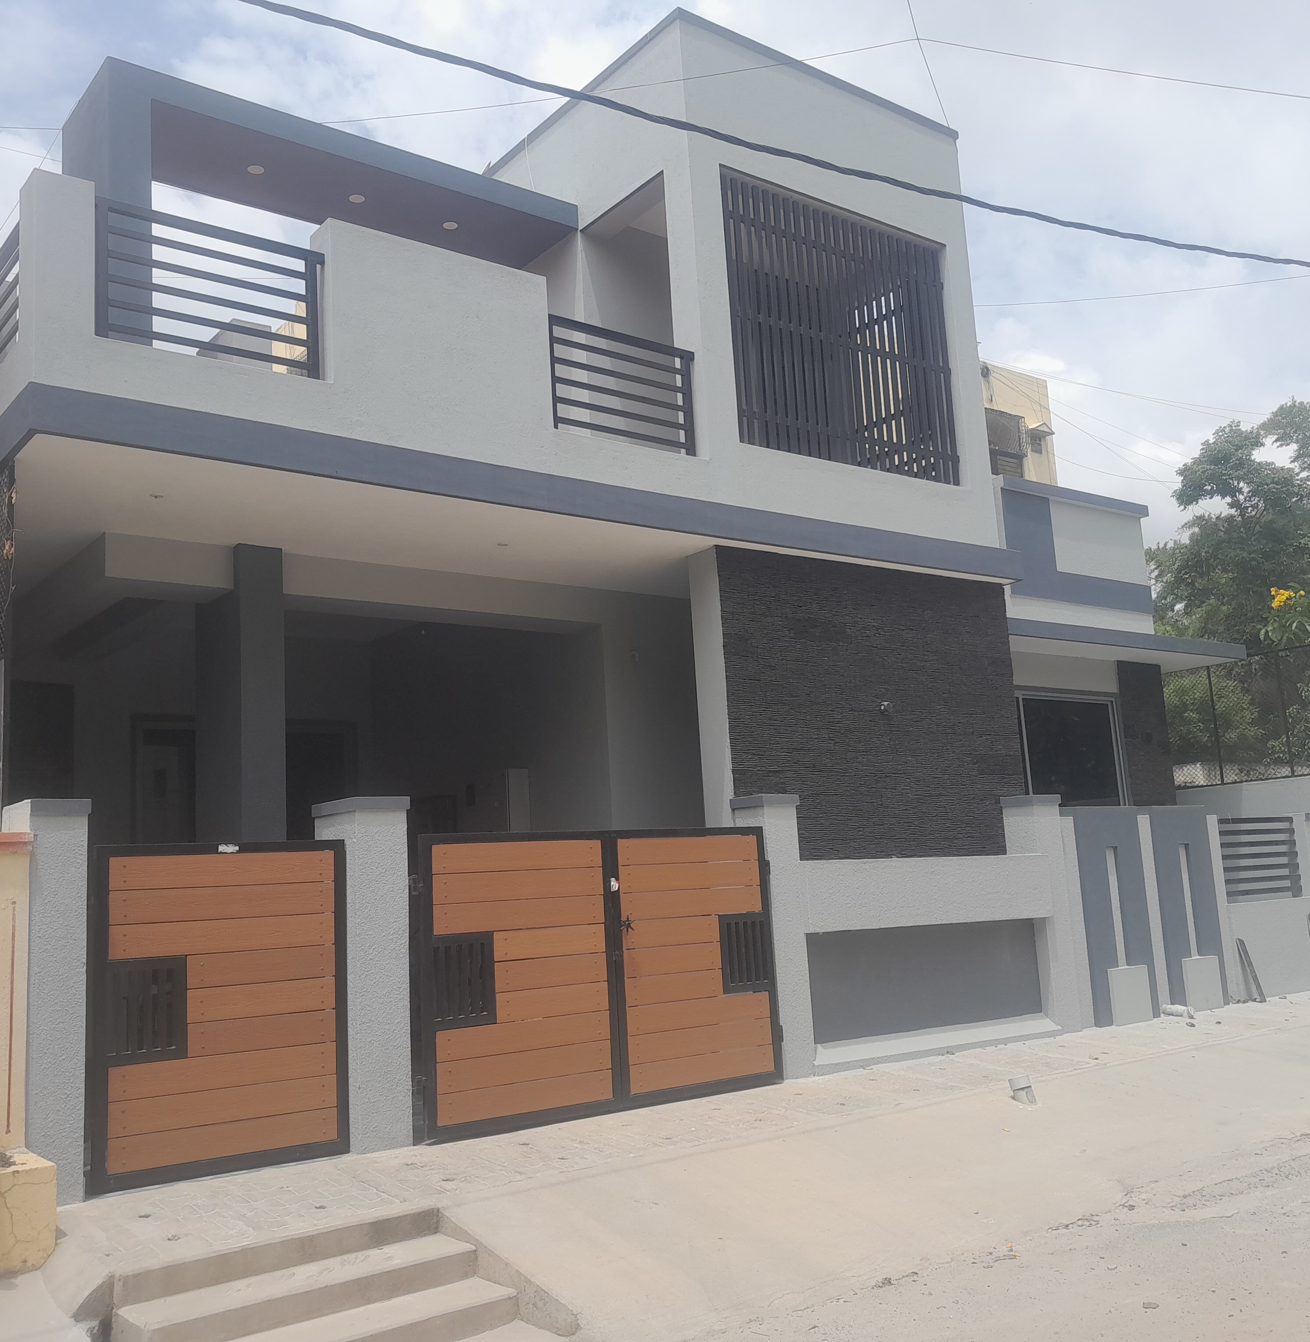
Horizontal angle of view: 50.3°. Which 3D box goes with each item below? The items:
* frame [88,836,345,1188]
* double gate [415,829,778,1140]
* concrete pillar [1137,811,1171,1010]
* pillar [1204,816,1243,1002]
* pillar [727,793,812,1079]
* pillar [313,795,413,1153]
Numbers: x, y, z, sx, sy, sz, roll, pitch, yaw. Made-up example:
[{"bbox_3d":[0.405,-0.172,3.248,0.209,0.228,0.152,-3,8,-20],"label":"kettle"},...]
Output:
[{"bbox_3d":[-1.960,1.530,6.369,1.230,1.470,0.070,4,-12,-38],"label":"frame"},{"bbox_3d":[-0.237,1.618,7.587,2.390,1.495,0.070,4,-12,-38],"label":"double gate"},{"bbox_3d":[3.879,1.903,10.907,0.180,1.540,0.170,4,-12,-38],"label":"concrete pillar"},{"bbox_3d":[4.660,1.966,11.513,0.180,1.525,0.170,4,-12,-38],"label":"pillar"},{"bbox_3d":[0.711,1.617,8.514,0.320,1.690,0.340,4,-12,-38],"label":"pillar"},{"bbox_3d":[-1.455,1.497,6.990,0.325,1.690,0.500,4,-12,-38],"label":"pillar"}]

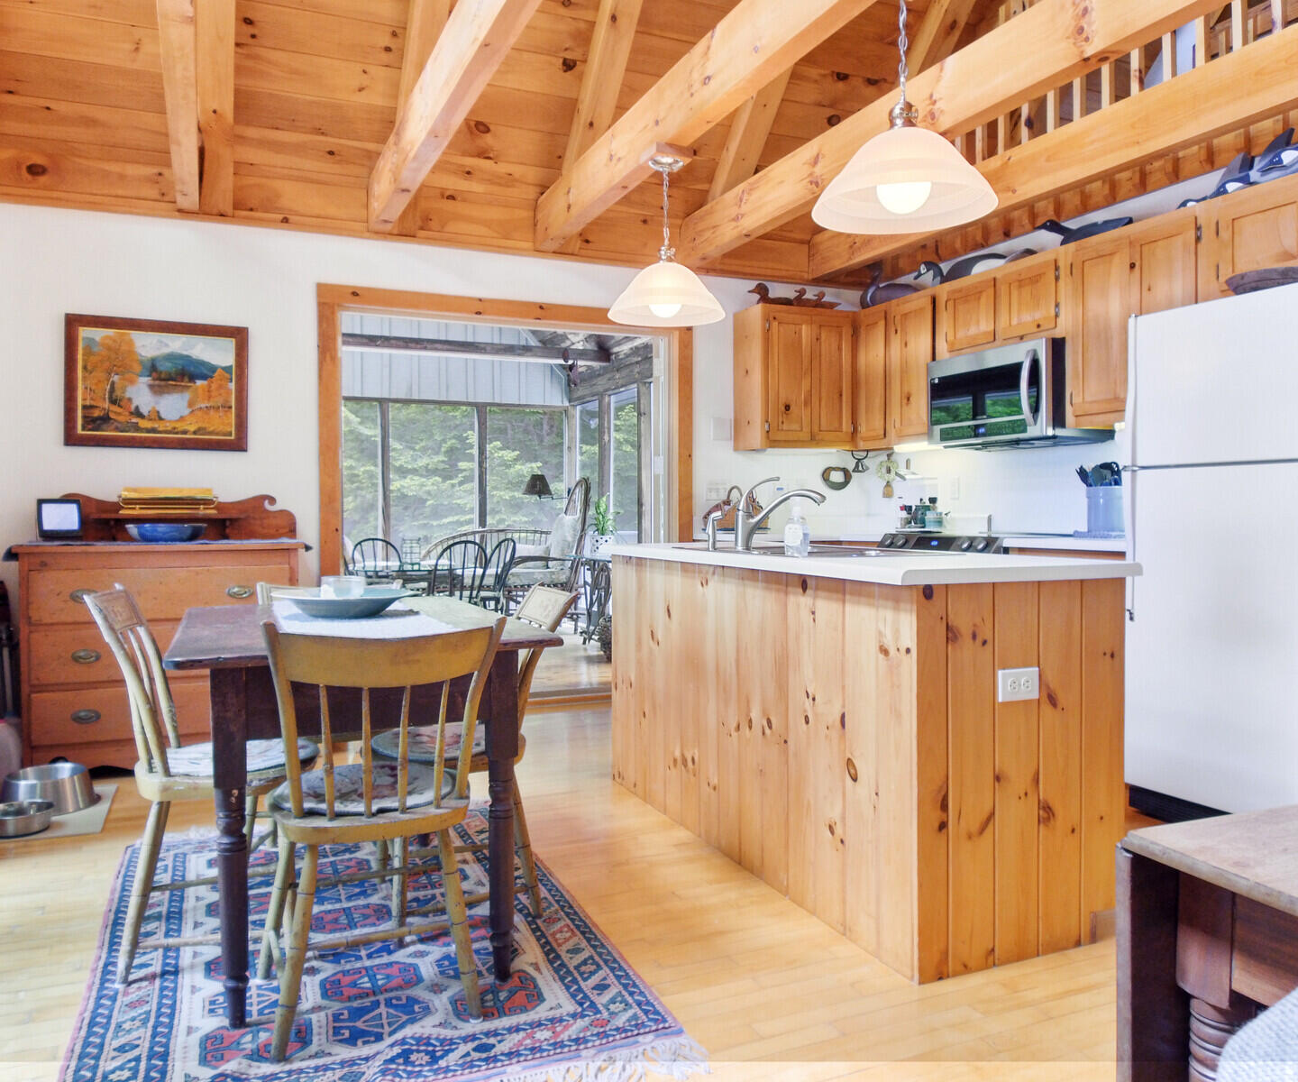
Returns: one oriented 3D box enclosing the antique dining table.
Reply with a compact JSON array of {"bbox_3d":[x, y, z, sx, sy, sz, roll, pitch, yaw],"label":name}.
[{"bbox_3d":[-0.747,0.573,2.292,0.755,0.752,1.065,-1,1,-24],"label":"antique dining table"}]

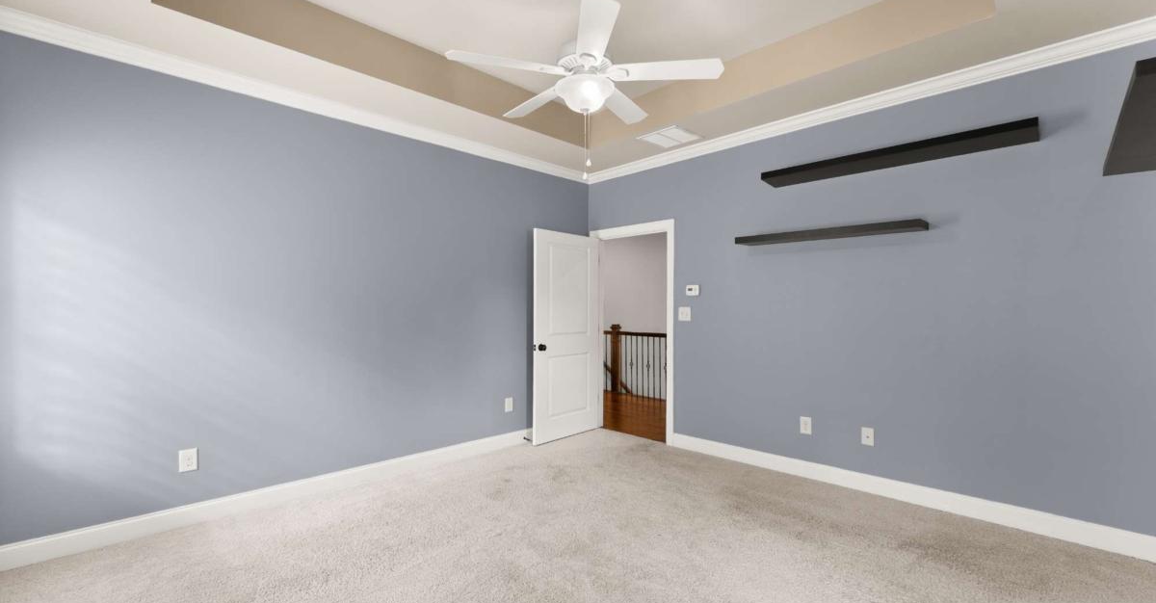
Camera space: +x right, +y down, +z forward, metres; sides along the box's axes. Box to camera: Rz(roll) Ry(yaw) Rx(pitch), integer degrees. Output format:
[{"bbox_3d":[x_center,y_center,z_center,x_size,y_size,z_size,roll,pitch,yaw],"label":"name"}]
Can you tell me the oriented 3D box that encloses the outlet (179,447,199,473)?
[{"bbox_3d":[-2.290,0.934,2.644,0.079,0.124,0.010,1,-1,-43],"label":"outlet"}]

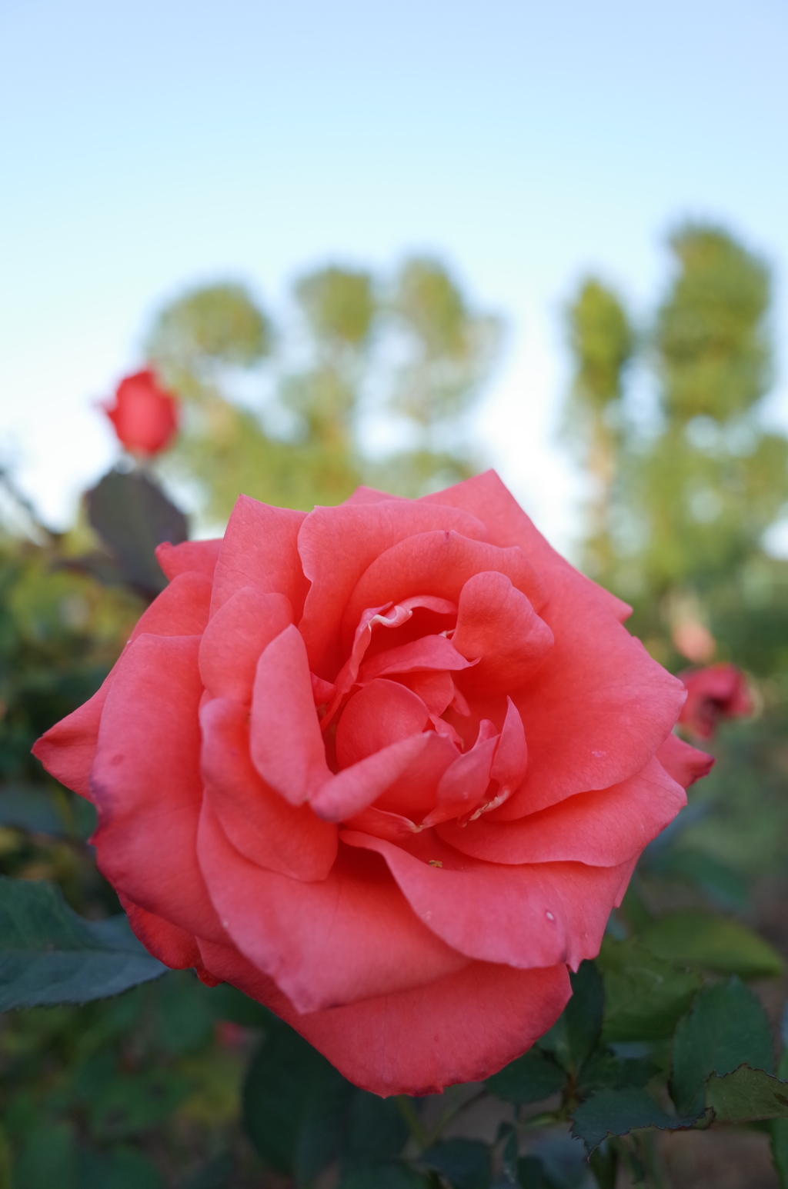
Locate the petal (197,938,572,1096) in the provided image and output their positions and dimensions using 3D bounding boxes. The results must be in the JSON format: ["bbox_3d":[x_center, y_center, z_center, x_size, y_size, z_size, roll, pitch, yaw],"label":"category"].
[{"bbox_3d":[-0.002,0.082,0.180,0.069,0.031,0.018,0,-25,0],"label":"petal"}]

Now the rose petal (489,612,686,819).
[{"bbox_3d":[0.035,0.022,0.168,0.037,0.038,0.022,0,0,20],"label":"rose petal"}]

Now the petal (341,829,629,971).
[{"bbox_3d":[0.017,0.057,0.172,0.050,0.026,0.018,0,-35,-5],"label":"petal"}]

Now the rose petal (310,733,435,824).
[{"bbox_3d":[-0.004,0.031,0.156,0.022,0.016,0.013,0,0,12],"label":"rose petal"}]

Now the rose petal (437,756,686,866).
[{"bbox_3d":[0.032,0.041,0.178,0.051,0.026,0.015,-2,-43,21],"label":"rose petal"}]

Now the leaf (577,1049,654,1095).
[{"bbox_3d":[0.059,0.127,0.245,0.020,0.012,0.015,0,-25,0],"label":"leaf"}]

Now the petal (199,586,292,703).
[{"bbox_3d":[-0.026,0.009,0.164,0.019,0.023,0.014,0,0,-12],"label":"petal"}]

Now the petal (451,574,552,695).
[{"bbox_3d":[0.022,0.008,0.184,0.021,0.025,0.012,0,-5,15],"label":"petal"}]

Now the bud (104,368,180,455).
[{"bbox_3d":[-0.121,-0.087,0.440,0.034,0.042,0.034,0,0,0],"label":"bud"}]

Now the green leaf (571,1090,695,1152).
[{"bbox_3d":[0.051,0.113,0.198,0.028,0.006,0.015,3,32,5],"label":"green leaf"}]

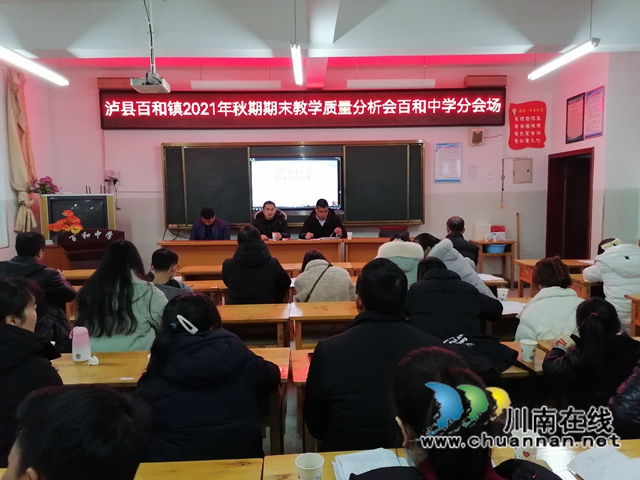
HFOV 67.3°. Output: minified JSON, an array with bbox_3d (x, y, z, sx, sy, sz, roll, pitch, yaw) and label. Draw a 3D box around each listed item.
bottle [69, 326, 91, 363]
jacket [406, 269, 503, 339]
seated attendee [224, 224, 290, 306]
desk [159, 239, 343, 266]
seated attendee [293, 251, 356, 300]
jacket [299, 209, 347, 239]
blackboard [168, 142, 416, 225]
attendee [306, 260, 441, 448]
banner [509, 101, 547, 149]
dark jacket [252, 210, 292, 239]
[{"bbox_3d":[-1.020,0.450,2.056,0.078,0.150,0.074,-1,5,-2],"label":"bottle"},{"bbox_3d":[0.755,0.471,2.745,0.550,0.640,0.460,-1,4,-1],"label":"jacket"},{"bbox_3d":[-0.502,0.523,3.891,0.550,1.280,0.720,-1,5,-1],"label":"seated attendee"},{"bbox_3d":[-0.919,0.389,6.543,2.400,0.770,0.480,-1,4,-1],"label":"desk"},{"bbox_3d":[0.034,0.612,3.932,0.510,1.080,0.750,-1,5,-1],"label":"seated attendee"},{"bbox_3d":[0.035,-0.105,6.044,0.600,0.580,0.420,-1,5,-2],"label":"jacket"},{"bbox_3d":[-0.387,-0.872,7.626,4.100,1.330,0.120,-1,5,-1],"label":"blackboard"},{"bbox_3d":[0.175,0.682,1.860,0.500,1.290,0.680,-1,6,-2],"label":"attendee"},{"bbox_3d":[3.331,-1.838,7.717,0.610,0.770,0.020,-1,5,-1],"label":"banner"},{"bbox_3d":[-0.604,-0.090,6.043,0.500,0.560,0.400,-1,5,-2],"label":"dark jacket"}]

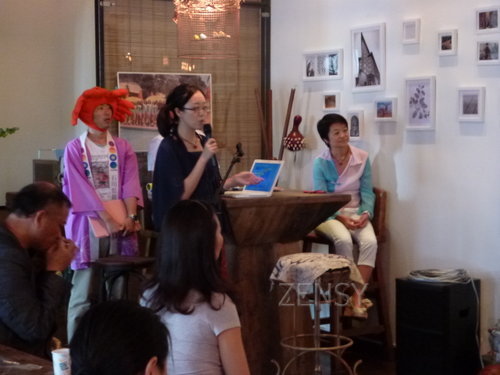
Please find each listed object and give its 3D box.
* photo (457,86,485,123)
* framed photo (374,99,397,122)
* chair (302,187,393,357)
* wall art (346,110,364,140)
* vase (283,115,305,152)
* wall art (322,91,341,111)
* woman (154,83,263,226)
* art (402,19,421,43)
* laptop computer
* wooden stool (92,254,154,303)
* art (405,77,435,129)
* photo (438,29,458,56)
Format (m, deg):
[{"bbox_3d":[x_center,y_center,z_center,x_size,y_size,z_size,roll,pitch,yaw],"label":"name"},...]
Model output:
[{"bbox_3d":[1.337,-0.497,6.784,0.030,0.206,0.173,-4,6,-41],"label":"photo"},{"bbox_3d":[0.885,-0.503,7.305,0.030,0.149,0.162,-4,6,-41],"label":"framed photo"},{"bbox_3d":[0.594,0.523,6.930,0.420,1.040,0.420,-2,4,-28],"label":"chair"},{"bbox_3d":[0.705,-0.414,7.519,0.030,0.193,0.125,-4,6,-41],"label":"wall art"},{"bbox_3d":[0.304,-0.377,7.870,0.155,0.270,0.155,0,3,0],"label":"vase"},{"bbox_3d":[0.556,-0.587,7.678,0.030,0.133,0.139,-4,6,-41],"label":"wall art"},{"bbox_3d":[-0.248,0.255,6.486,0.440,1.702,0.550,4,6,43],"label":"woman"},{"bbox_3d":[1.022,-0.982,7.111,0.030,0.151,0.123,-4,6,-41],"label":"art"},{"bbox_3d":[-0.013,-0.049,6.915,0.327,0.224,0.325,-3,5,-33],"label":"laptop computer"},{"bbox_3d":[-0.676,0.765,6.254,0.390,0.720,0.390,0,4,0],"label":"wooden stool"},{"bbox_3d":[1.073,-0.526,7.087,0.030,0.331,0.227,-4,6,-41],"label":"art"},{"bbox_3d":[1.216,-0.883,6.894,0.030,0.157,0.121,-4,6,-41],"label":"photo"}]

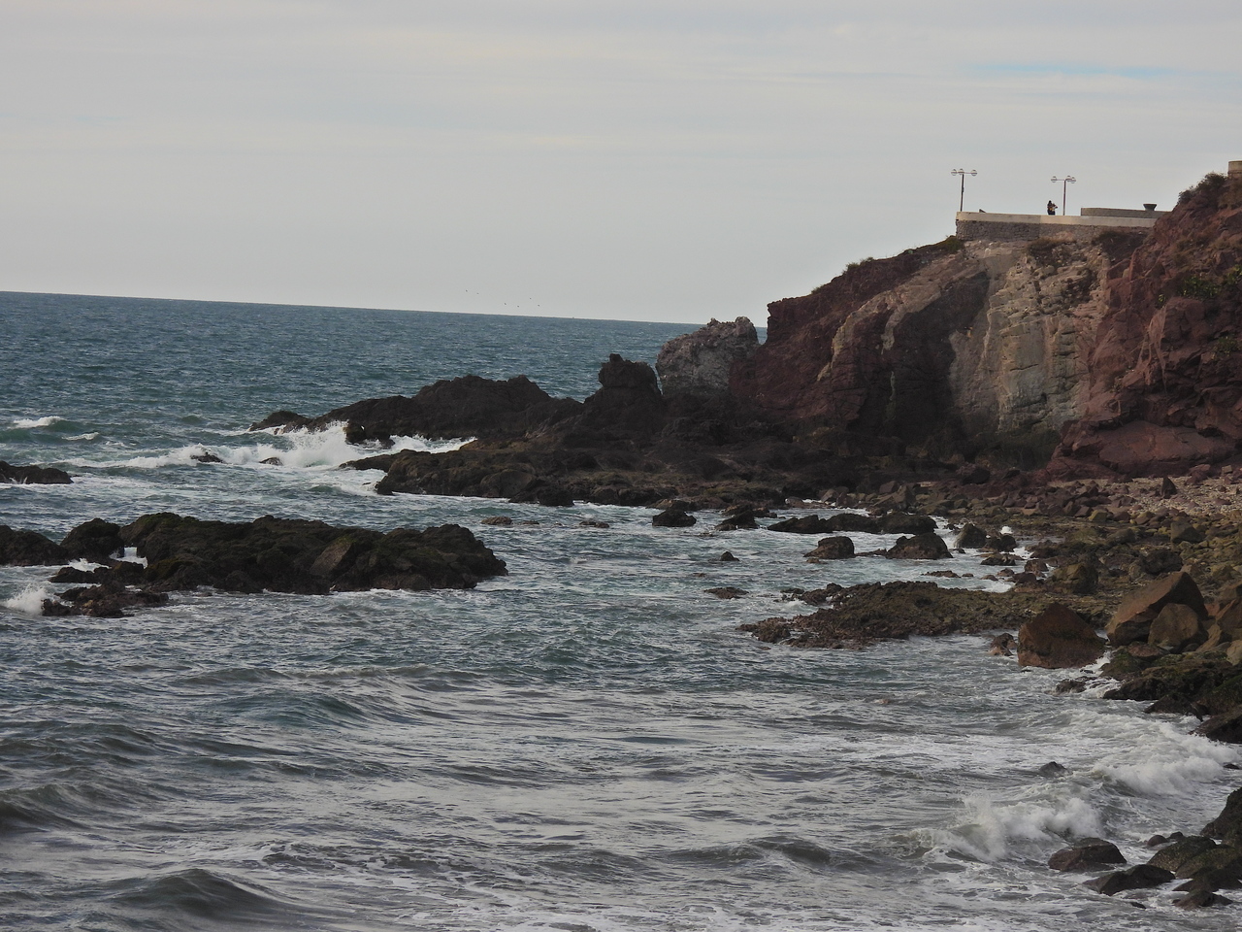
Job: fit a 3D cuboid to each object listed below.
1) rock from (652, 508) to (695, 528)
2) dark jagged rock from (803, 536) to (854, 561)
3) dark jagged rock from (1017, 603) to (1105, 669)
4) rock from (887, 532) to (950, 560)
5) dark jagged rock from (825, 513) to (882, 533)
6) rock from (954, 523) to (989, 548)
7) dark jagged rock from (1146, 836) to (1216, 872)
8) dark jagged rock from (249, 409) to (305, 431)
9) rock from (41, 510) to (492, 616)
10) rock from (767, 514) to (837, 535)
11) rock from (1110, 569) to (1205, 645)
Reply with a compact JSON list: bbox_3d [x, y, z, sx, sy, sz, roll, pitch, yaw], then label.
[{"bbox_3d":[2.914,2.808,205.497,2.260,1.110,1.800,3,2,1],"label":"rock"},{"bbox_3d":[10.169,4.013,183.491,2.380,1.170,1.900,3,2,3],"label":"dark jagged rock"},{"bbox_3d":[15.396,5.853,131.278,2.950,2.200,2.340,3,2,7],"label":"dark jagged rock"},{"bbox_3d":[14.877,3.972,188.605,3.110,1.280,2.470,3,2,5],"label":"rock"},{"bbox_3d":[13.006,3.138,210.380,3.050,1.020,2.420,3,2,4],"label":"dark jagged rock"},{"bbox_3d":[18.745,3.672,200.389,1.800,1.300,1.440,3,2,5],"label":"rock"},{"bbox_3d":[12.223,8.386,81.878,1.470,0.720,1.170,3,2,9],"label":"dark jagged rock"},{"bbox_3d":[-29.717,-3.935,325.922,4.720,1.780,3.760,3,2,-5],"label":"dark jagged rock"},{"bbox_3d":[-13.502,3.709,146.799,17.500,2.600,11.000,3,2,-5],"label":"rock"},{"bbox_3d":[9.881,3.175,206.232,3.610,0.980,2.870,3,2,3],"label":"rock"},{"bbox_3d":[19.199,5.031,134.648,3.430,2.530,2.720,3,2,8],"label":"rock"}]

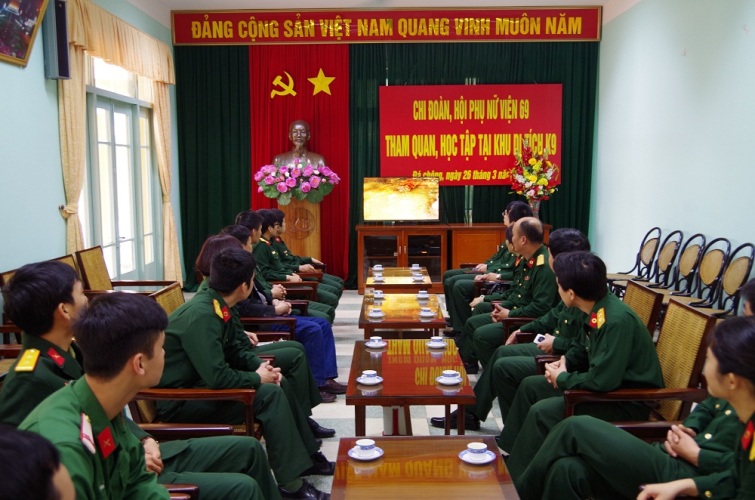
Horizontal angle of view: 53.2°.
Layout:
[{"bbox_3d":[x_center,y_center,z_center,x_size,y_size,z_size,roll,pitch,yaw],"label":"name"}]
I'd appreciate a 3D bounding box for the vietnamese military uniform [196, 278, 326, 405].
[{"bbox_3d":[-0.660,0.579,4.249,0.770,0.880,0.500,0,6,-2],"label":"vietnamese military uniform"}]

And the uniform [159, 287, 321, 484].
[{"bbox_3d":[-0.640,0.628,3.510,0.770,0.910,0.520,0,6,-4],"label":"uniform"}]

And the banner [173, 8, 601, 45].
[{"bbox_3d":[0.095,-2.788,9.387,5.308,0.425,0.101,0,6,1],"label":"banner"}]

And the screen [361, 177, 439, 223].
[{"bbox_3d":[0.304,-0.620,9.475,0.947,0.577,0.101,0,6,1],"label":"screen"}]

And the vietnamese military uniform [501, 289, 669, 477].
[{"bbox_3d":[0.940,0.636,3.481,0.770,0.900,0.520,0,6,2],"label":"vietnamese military uniform"}]

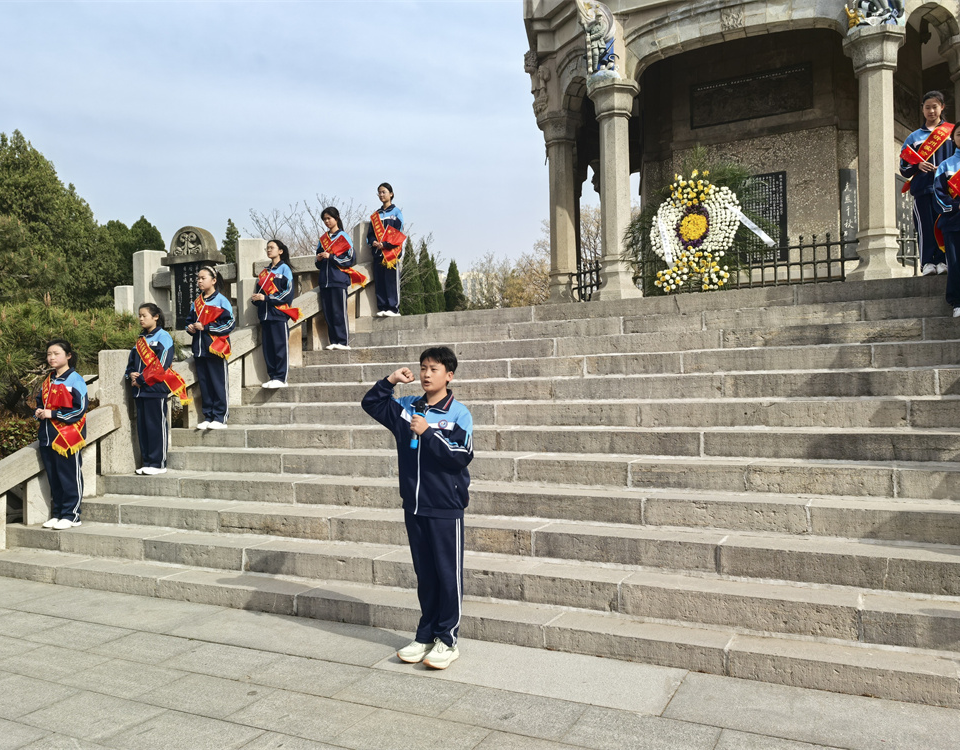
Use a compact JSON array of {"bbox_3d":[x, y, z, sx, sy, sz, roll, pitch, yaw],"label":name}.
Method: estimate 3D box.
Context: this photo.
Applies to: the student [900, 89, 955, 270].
[{"bbox_3d":[3.730,-1.605,6.502,0.460,1.520,0.310,-2,-1,25],"label":"student"}]

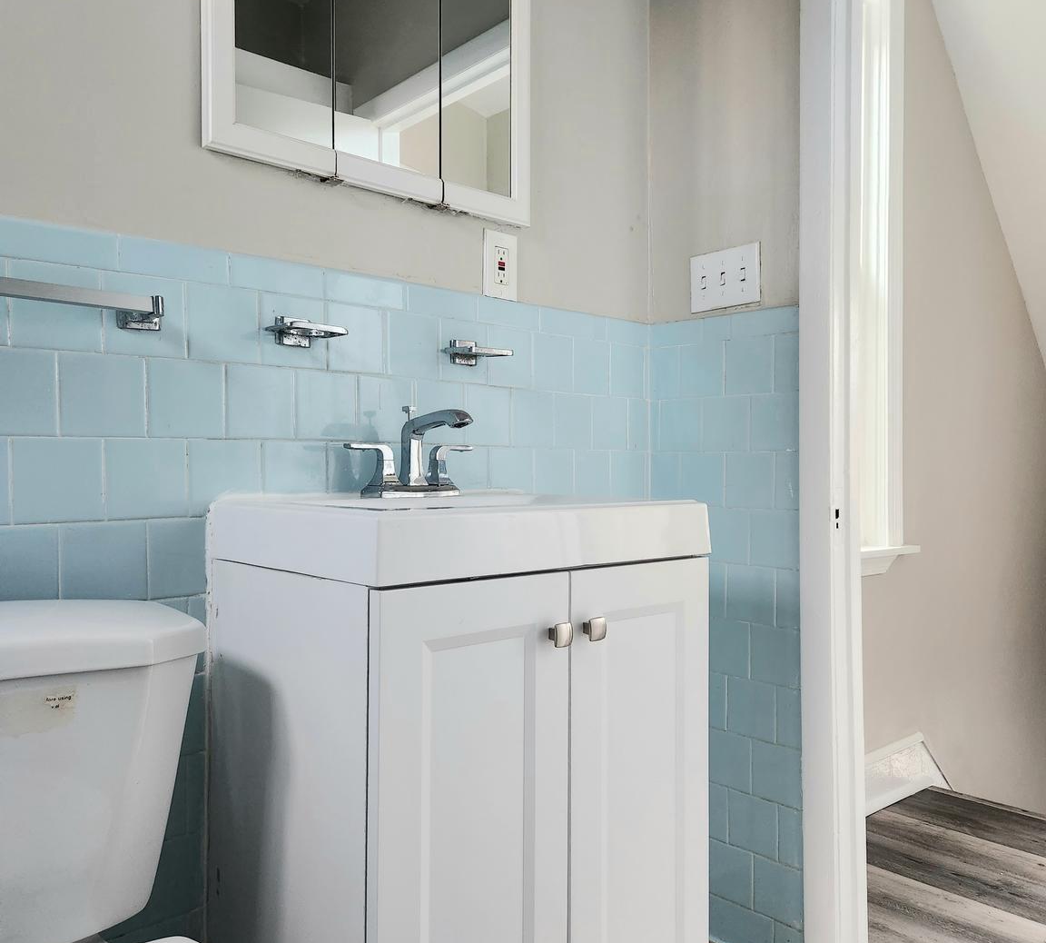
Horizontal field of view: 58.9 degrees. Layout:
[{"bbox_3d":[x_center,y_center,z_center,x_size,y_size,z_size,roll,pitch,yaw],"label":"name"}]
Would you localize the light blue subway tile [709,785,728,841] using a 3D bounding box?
[{"bbox_3d":[0.366,0.675,1.857,0.010,0.108,0.108,0,-1,-43],"label":"light blue subway tile"}]

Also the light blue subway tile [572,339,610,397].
[{"bbox_3d":[0.135,-0.206,1.838,0.102,0.106,0.010,0,-1,-43],"label":"light blue subway tile"}]

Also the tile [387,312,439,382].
[{"bbox_3d":[-0.186,-0.207,1.539,0.108,0.108,0.009,0,0,-43],"label":"tile"}]

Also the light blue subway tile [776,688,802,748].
[{"bbox_3d":[0.491,0.452,1.707,0.009,0.108,0.057,0,0,-42],"label":"light blue subway tile"}]

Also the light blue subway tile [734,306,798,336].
[{"bbox_3d":[0.460,-0.278,1.752,0.010,0.050,0.143,0,-1,-43],"label":"light blue subway tile"}]

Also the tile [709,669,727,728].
[{"bbox_3d":[0.363,0.453,1.855,0.010,0.108,0.107,0,-1,-43],"label":"tile"}]

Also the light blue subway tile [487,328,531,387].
[{"bbox_3d":[-0.025,-0.207,1.688,0.108,0.108,0.009,0,0,-43],"label":"light blue subway tile"}]

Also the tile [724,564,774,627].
[{"bbox_3d":[0.439,0.235,1.778,0.009,0.108,0.108,0,0,-43],"label":"tile"}]

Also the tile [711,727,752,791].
[{"bbox_3d":[0.410,0.574,1.844,0.010,0.110,0.108,0,0,-43],"label":"tile"}]

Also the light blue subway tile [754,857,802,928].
[{"bbox_3d":[0.475,0.780,1.722,0.009,0.108,0.108,0,0,-42],"label":"light blue subway tile"}]

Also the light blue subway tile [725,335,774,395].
[{"bbox_3d":[0.444,-0.206,1.809,0.010,0.110,0.108,0,0,-43],"label":"light blue subway tile"}]

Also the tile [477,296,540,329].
[{"bbox_3d":[-0.027,-0.285,1.683,0.152,0.046,0.009,0,0,-43],"label":"tile"}]

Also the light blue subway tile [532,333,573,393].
[{"bbox_3d":[0.056,-0.209,1.788,0.108,0.108,0.010,0,0,-43],"label":"light blue subway tile"}]

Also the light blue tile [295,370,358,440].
[{"bbox_3d":[-0.305,-0.098,1.428,0.108,0.108,0.009,0,0,-43],"label":"light blue tile"}]

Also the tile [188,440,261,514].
[{"bbox_3d":[-0.425,0.011,1.316,0.108,0.108,0.009,0,0,-43],"label":"tile"}]

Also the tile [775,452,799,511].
[{"bbox_3d":[0.493,0.018,1.717,0.010,0.104,0.053,0,-1,-43],"label":"tile"}]

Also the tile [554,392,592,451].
[{"bbox_3d":[0.097,-0.099,1.825,0.108,0.108,0.010,0,0,-43],"label":"tile"}]

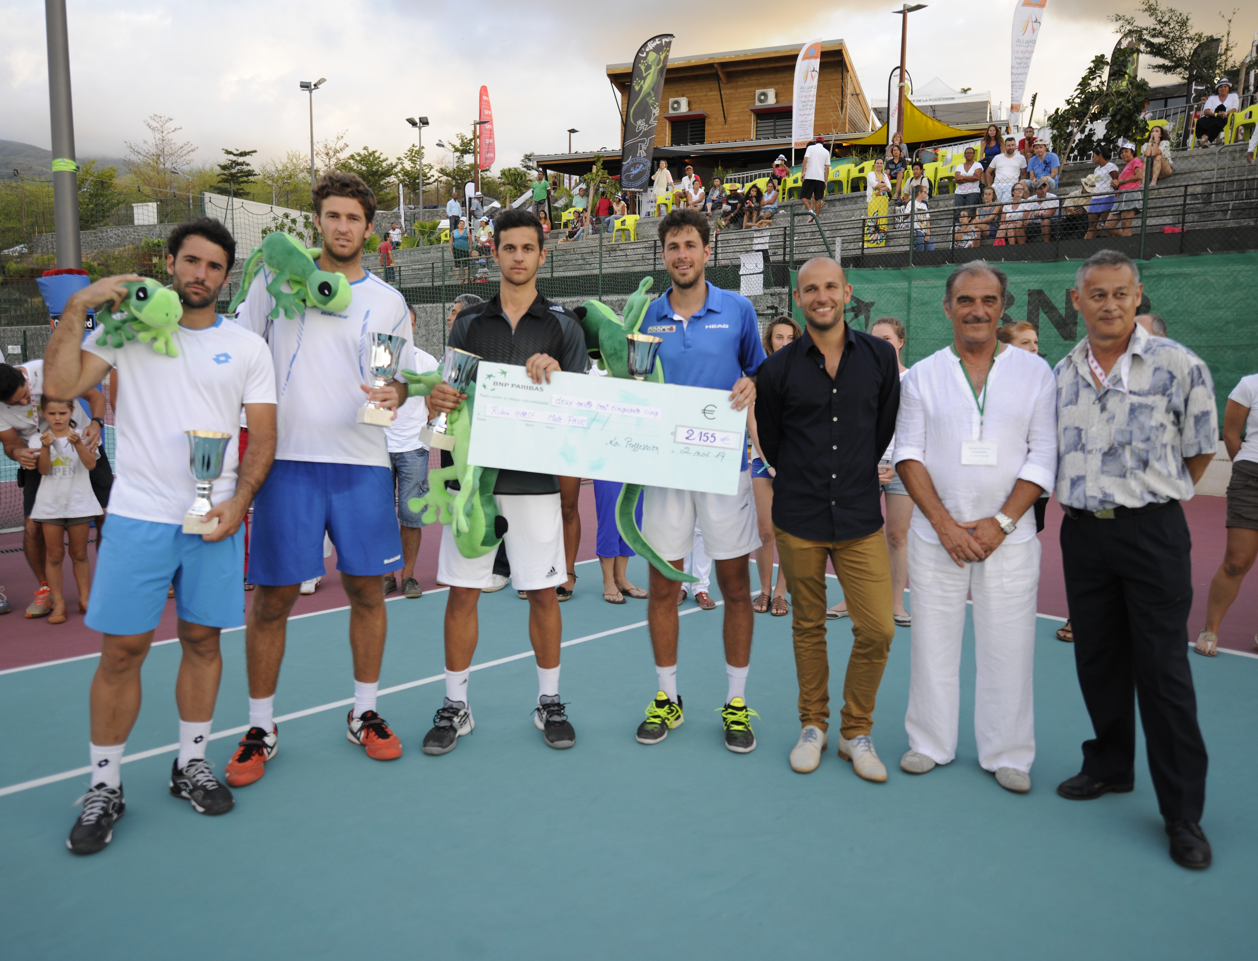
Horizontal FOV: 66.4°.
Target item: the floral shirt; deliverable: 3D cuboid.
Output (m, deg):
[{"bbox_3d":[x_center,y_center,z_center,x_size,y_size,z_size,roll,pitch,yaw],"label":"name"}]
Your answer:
[{"bbox_3d":[1.566,-0.196,2.980,0.330,0.610,0.490,-6,10,-44],"label":"floral shirt"}]

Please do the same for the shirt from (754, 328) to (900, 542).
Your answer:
[{"bbox_3d":[0.694,-0.164,3.404,0.500,0.750,0.320,2,7,9],"label":"shirt"}]

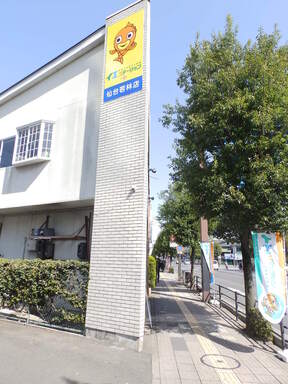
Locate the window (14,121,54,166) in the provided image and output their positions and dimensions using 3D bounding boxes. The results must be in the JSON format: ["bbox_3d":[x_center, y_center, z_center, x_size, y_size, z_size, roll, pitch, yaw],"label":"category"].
[{"bbox_3d":[-3.793,-1.574,8.340,1.328,1.417,0.420,-7,-16,28],"label":"window"}]

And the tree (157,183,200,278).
[{"bbox_3d":[2.472,2.290,14.159,3.500,6.200,3.500,1,-14,2],"label":"tree"}]

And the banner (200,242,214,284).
[{"bbox_3d":[2.609,2.890,9.901,0.567,1.658,0.100,1,-14,2],"label":"banner"}]

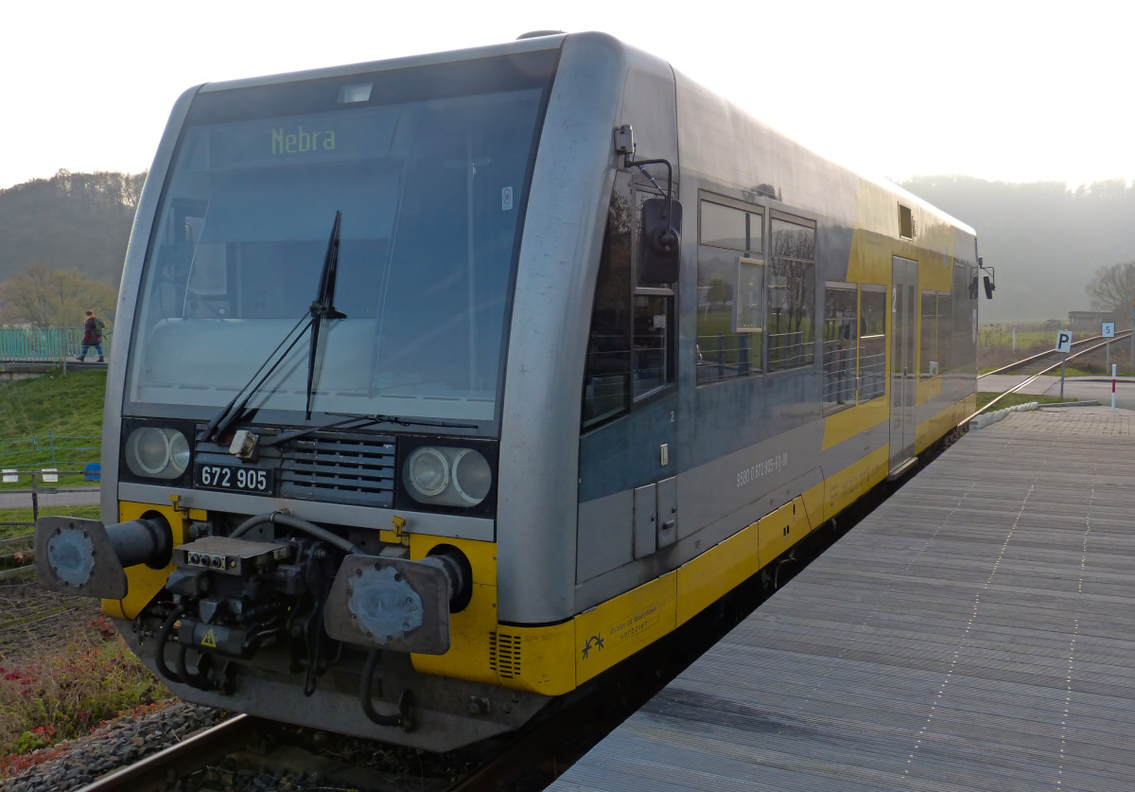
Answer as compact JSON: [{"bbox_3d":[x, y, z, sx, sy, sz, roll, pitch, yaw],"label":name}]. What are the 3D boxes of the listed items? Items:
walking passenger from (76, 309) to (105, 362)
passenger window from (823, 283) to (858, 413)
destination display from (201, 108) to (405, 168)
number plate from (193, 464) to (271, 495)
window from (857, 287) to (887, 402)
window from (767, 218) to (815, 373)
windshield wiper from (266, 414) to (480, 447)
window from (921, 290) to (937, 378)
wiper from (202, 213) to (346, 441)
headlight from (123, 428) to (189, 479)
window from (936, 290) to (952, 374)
[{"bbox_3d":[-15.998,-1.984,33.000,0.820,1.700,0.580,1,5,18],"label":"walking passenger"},{"bbox_3d":[2.200,-0.397,7.950,0.051,1.051,1.102,2,5,29],"label":"passenger window"},{"bbox_3d":[-1.442,-1.373,5.284,1.275,0.240,0.102,2,5,25],"label":"destination display"},{"bbox_3d":[-1.615,0.399,4.766,0.484,0.122,0.020,2,5,25],"label":"number plate"},{"bbox_3d":[2.772,-0.487,8.970,0.051,1.051,1.102,2,5,29],"label":"window"},{"bbox_3d":[1.523,-0.702,6.713,0.051,1.051,1.102,2,5,29],"label":"window"},{"bbox_3d":[-0.919,0.163,4.409,1.173,0.163,0.082,2,-13,25],"label":"windshield wiper"},{"bbox_3d":[4.248,-0.720,11.605,0.051,1.051,1.102,2,5,29],"label":"window"},{"bbox_3d":[-1.361,-0.342,4.736,0.704,1.183,0.092,2,-13,25],"label":"wiper"},{"bbox_3d":[-2.070,0.285,5.042,0.449,0.250,0.133,2,5,25],"label":"headlight"},{"bbox_3d":[4.854,-0.816,12.687,0.051,1.051,1.102,2,5,29],"label":"window"}]

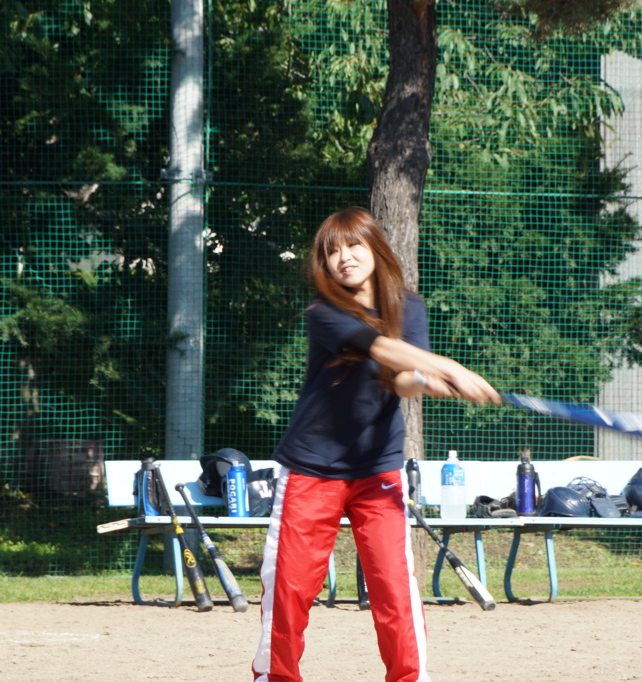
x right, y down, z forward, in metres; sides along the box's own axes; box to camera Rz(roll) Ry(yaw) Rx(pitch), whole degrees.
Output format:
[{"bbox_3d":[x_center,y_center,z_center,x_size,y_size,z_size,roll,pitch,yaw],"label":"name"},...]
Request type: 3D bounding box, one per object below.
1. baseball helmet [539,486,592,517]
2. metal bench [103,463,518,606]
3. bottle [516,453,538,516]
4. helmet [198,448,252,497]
[{"bbox_3d":[1.103,0.727,38.400,0.240,0.145,0.195,1,0,-21],"label":"baseball helmet"},{"bbox_3d":[-0.029,0.858,38.100,1.840,0.645,0.490,0,0,-24],"label":"metal bench"},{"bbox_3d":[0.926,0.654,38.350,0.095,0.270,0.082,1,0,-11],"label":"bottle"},{"bbox_3d":[-0.432,0.602,38.150,0.260,0.215,0.210,6,-2,-41],"label":"helmet"}]

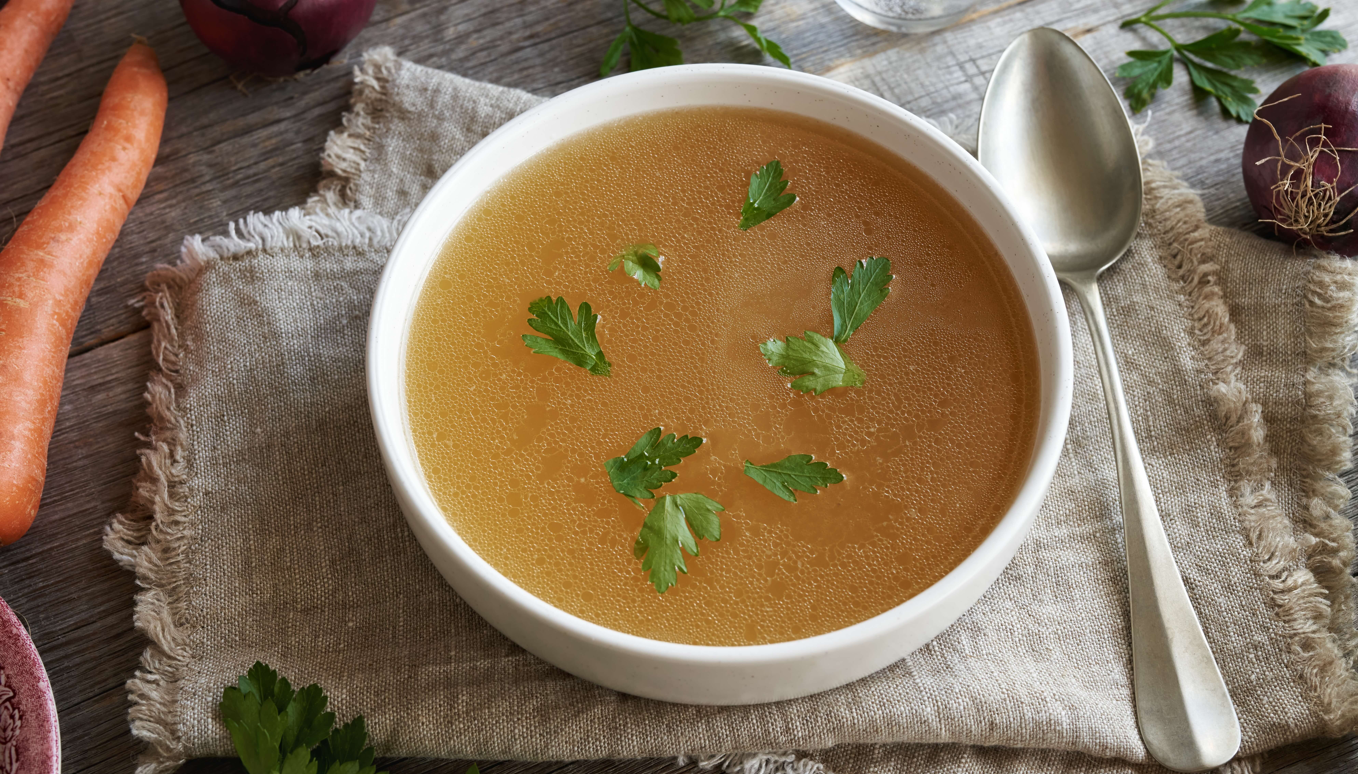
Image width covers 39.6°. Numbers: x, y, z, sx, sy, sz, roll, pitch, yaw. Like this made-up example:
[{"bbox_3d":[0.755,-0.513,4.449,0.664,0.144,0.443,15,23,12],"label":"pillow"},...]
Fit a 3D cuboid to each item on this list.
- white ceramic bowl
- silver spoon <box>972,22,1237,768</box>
[{"bbox_3d":[0.010,-0.003,0.472,0.170,0.037,0.170,0,59,0],"label":"white ceramic bowl"},{"bbox_3d":[0.108,-0.008,0.484,0.042,0.022,0.217,-3,59,-2],"label":"silver spoon"}]

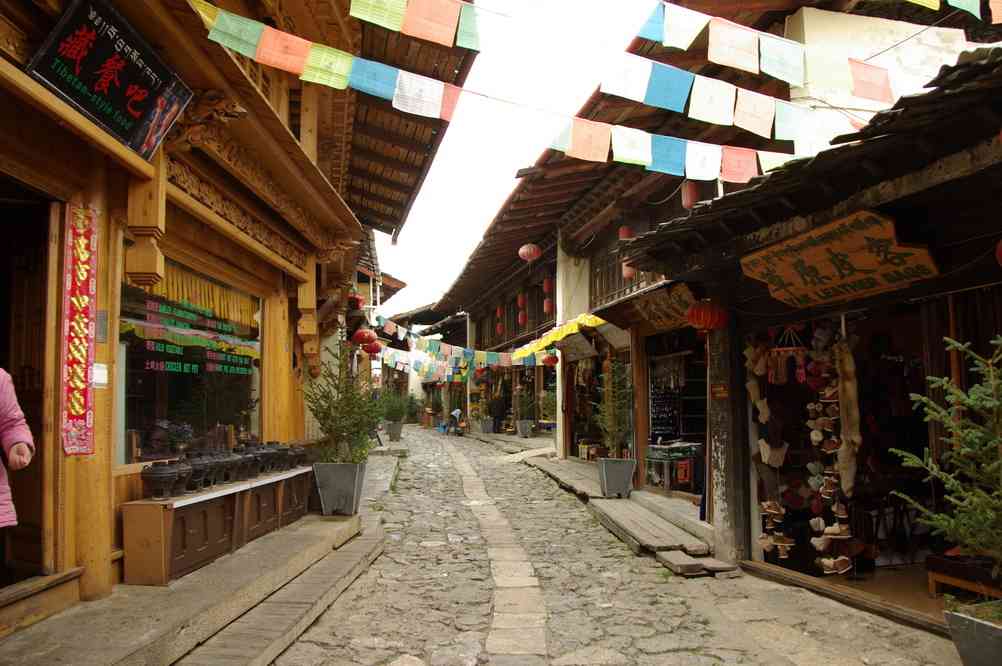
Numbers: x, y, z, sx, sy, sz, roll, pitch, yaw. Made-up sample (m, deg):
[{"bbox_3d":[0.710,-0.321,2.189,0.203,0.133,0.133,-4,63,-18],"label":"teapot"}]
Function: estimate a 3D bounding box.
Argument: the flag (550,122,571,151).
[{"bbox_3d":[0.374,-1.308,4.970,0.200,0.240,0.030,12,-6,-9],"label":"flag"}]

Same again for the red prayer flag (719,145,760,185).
[{"bbox_3d":[1.659,-1.160,5.200,0.270,0.235,0.030,4,-5,-10],"label":"red prayer flag"}]

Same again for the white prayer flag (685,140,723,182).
[{"bbox_3d":[1.268,-1.072,4.700,0.235,0.225,0.030,3,-5,-11],"label":"white prayer flag"}]

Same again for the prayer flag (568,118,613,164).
[{"bbox_3d":[0.589,-1.282,5.000,0.265,0.250,0.030,12,-6,-9],"label":"prayer flag"}]

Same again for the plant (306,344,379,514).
[{"bbox_3d":[-1.520,0.935,7.200,0.720,1.640,0.680,0,-5,-2],"label":"plant"}]

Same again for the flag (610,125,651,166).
[{"bbox_3d":[0.800,-1.143,4.600,0.250,0.220,0.030,8,-6,-11],"label":"flag"}]

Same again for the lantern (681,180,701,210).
[{"bbox_3d":[2.303,-1.667,9.100,0.215,0.350,0.215,0,-5,-2],"label":"lantern"}]

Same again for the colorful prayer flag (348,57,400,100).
[{"bbox_3d":[-0.792,-1.593,4.700,0.280,0.215,0.030,13,-6,-9],"label":"colorful prayer flag"}]

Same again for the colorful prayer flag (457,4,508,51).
[{"bbox_3d":[-0.102,-1.678,4.150,0.270,0.230,0.030,11,-7,-14],"label":"colorful prayer flag"}]

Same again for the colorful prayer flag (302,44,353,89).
[{"bbox_3d":[-0.971,-1.490,4.200,0.245,0.205,0.030,14,-4,-11],"label":"colorful prayer flag"}]

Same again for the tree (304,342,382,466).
[{"bbox_3d":[-1.520,0.686,7.200,0.720,1.160,0.680,0,-5,-2],"label":"tree"}]

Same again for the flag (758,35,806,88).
[{"bbox_3d":[1.476,-1.434,3.950,0.270,0.225,0.030,8,-6,-13],"label":"flag"}]

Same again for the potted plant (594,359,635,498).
[{"bbox_3d":[1.487,1.240,9.750,0.530,1.800,0.530,0,-5,-2],"label":"potted plant"}]

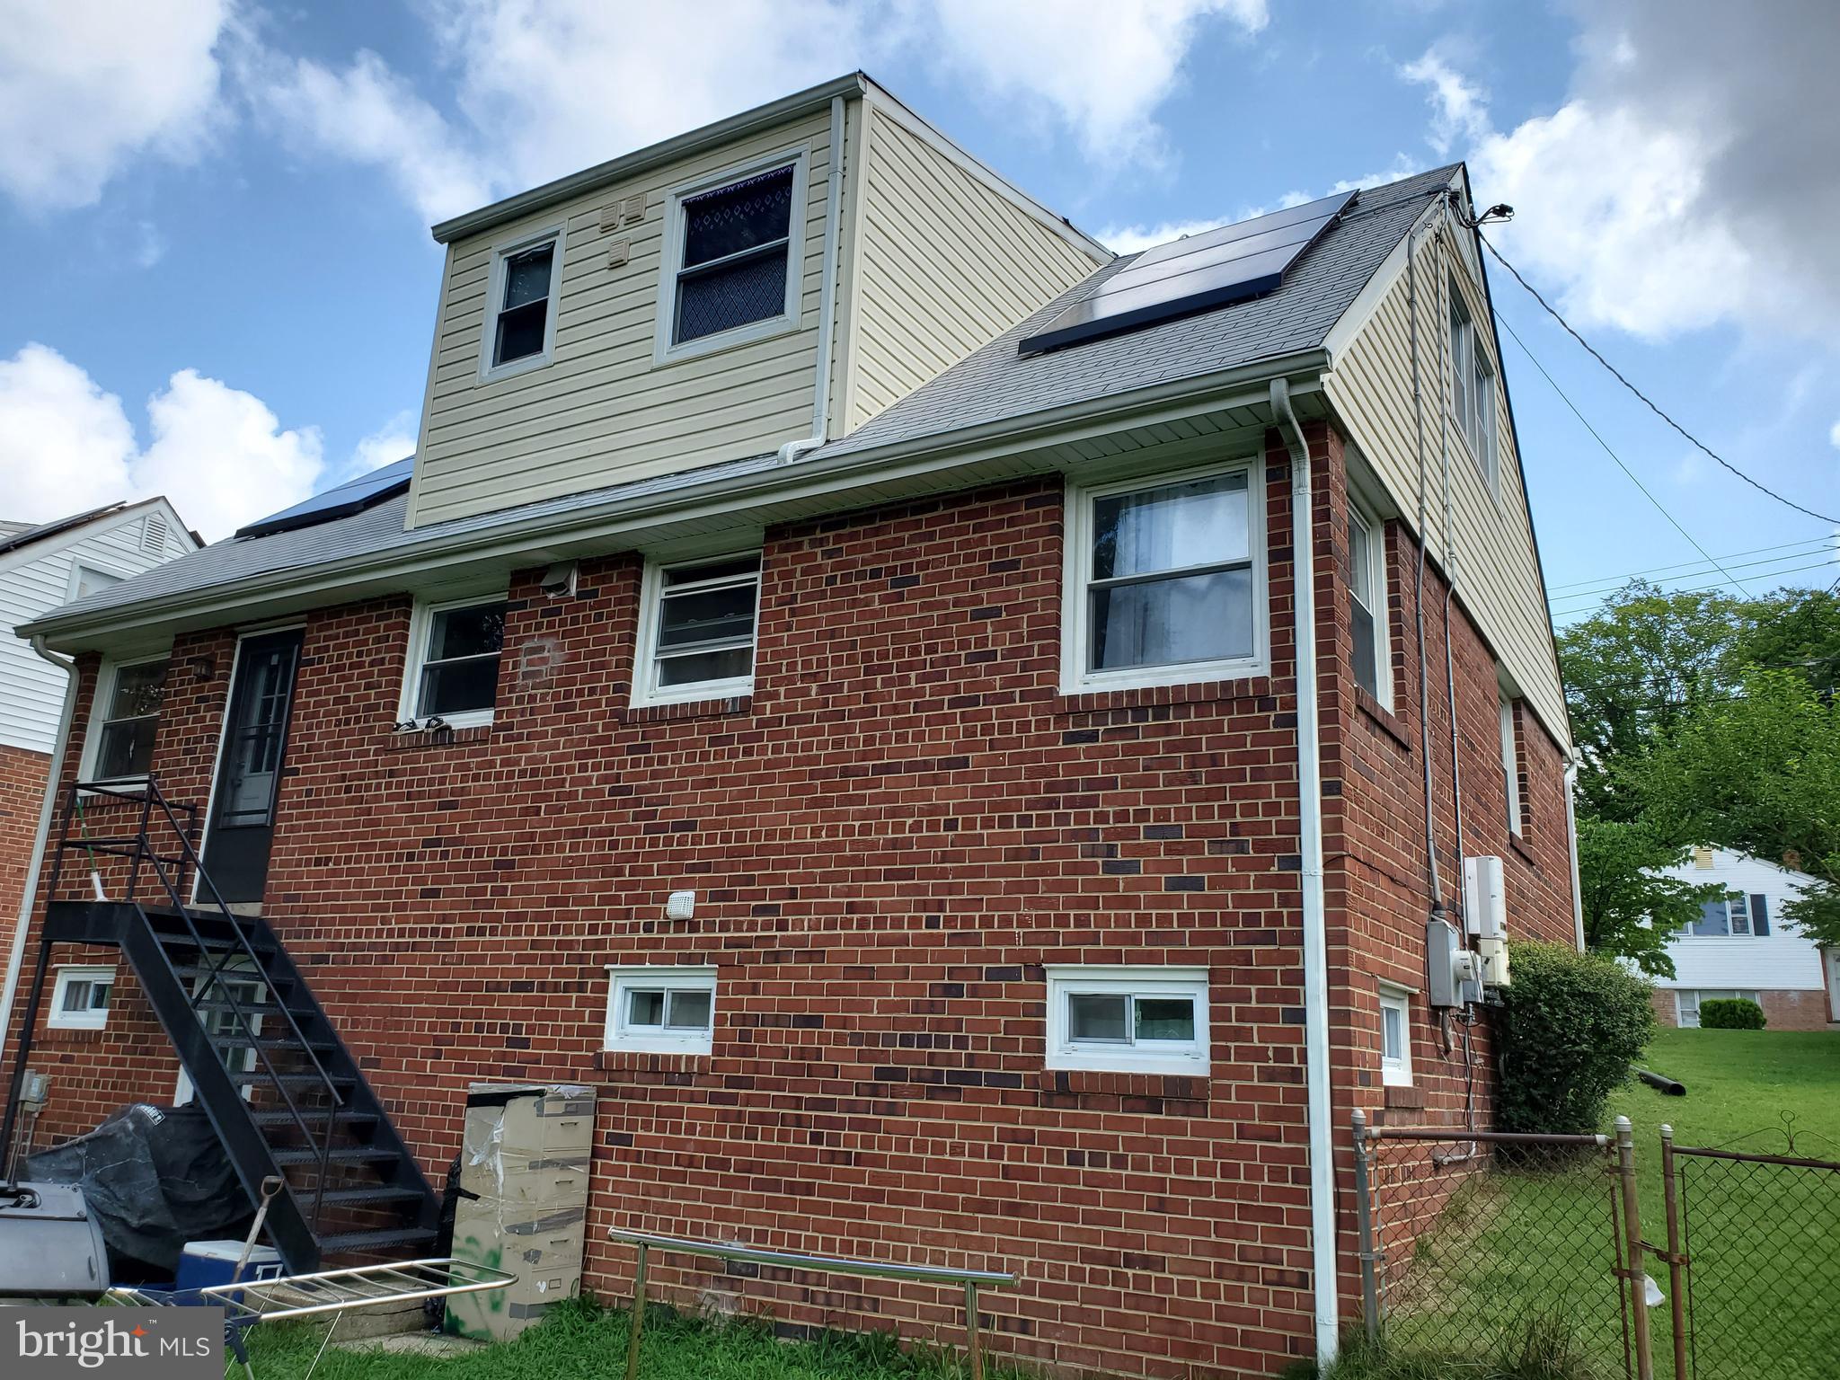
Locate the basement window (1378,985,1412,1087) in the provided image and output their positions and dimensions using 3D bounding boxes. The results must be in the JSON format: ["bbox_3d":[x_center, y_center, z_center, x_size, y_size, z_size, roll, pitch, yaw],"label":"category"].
[{"bbox_3d":[2.221,1.649,6.603,0.100,0.465,0.820,-6,-17,30],"label":"basement window"}]

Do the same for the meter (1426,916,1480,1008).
[{"bbox_3d":[2.926,1.506,7.552,0.200,0.450,0.280,-7,-18,31],"label":"meter"}]

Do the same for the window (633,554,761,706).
[{"bbox_3d":[-1.319,-0.354,8.373,0.995,0.900,0.100,-6,-17,30],"label":"window"}]

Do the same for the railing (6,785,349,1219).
[{"bbox_3d":[-4.390,1.909,9.023,3.320,2.660,0.920,-6,-17,29],"label":"railing"}]

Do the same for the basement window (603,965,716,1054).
[{"bbox_3d":[-1.487,1.850,7.983,0.800,0.485,0.110,-6,-17,29],"label":"basement window"}]

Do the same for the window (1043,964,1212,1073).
[{"bbox_3d":[0.948,1.506,6.319,0.810,0.477,0.100,-6,-17,30],"label":"window"}]

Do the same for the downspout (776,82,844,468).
[{"bbox_3d":[-0.643,-2.597,8.546,0.090,2.620,0.280,-6,-17,29],"label":"downspout"}]

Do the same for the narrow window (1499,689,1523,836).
[{"bbox_3d":[4.561,0.516,10.785,0.120,1.160,1.040,-7,-18,31],"label":"narrow window"}]

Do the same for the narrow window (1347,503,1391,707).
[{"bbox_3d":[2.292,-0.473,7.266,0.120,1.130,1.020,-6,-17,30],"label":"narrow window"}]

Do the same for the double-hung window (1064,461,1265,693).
[{"bbox_3d":[1.216,-0.550,6.864,1.085,1.110,0.100,-6,-17,30],"label":"double-hung window"}]

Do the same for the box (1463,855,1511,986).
[{"bbox_3d":[3.495,1.415,8.494,0.180,0.770,0.340,-7,-18,31],"label":"box"}]

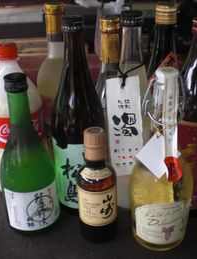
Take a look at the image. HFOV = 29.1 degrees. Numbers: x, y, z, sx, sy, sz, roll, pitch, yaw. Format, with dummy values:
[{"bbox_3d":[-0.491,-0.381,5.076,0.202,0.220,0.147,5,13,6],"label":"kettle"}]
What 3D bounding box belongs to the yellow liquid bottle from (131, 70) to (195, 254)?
[{"bbox_3d":[0.087,0.043,0.512,0.082,0.251,0.082,-3,27,-3],"label":"yellow liquid bottle"}]

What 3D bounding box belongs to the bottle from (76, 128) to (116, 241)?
[{"bbox_3d":[-0.002,0.077,0.539,0.057,0.171,0.057,-4,27,-3],"label":"bottle"}]

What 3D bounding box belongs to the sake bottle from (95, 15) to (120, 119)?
[{"bbox_3d":[0.023,-0.046,0.651,0.077,0.286,0.077,-1,27,2],"label":"sake bottle"}]

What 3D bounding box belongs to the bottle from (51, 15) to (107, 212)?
[{"bbox_3d":[-0.029,-0.014,0.575,0.081,0.302,0.081,2,28,8],"label":"bottle"}]

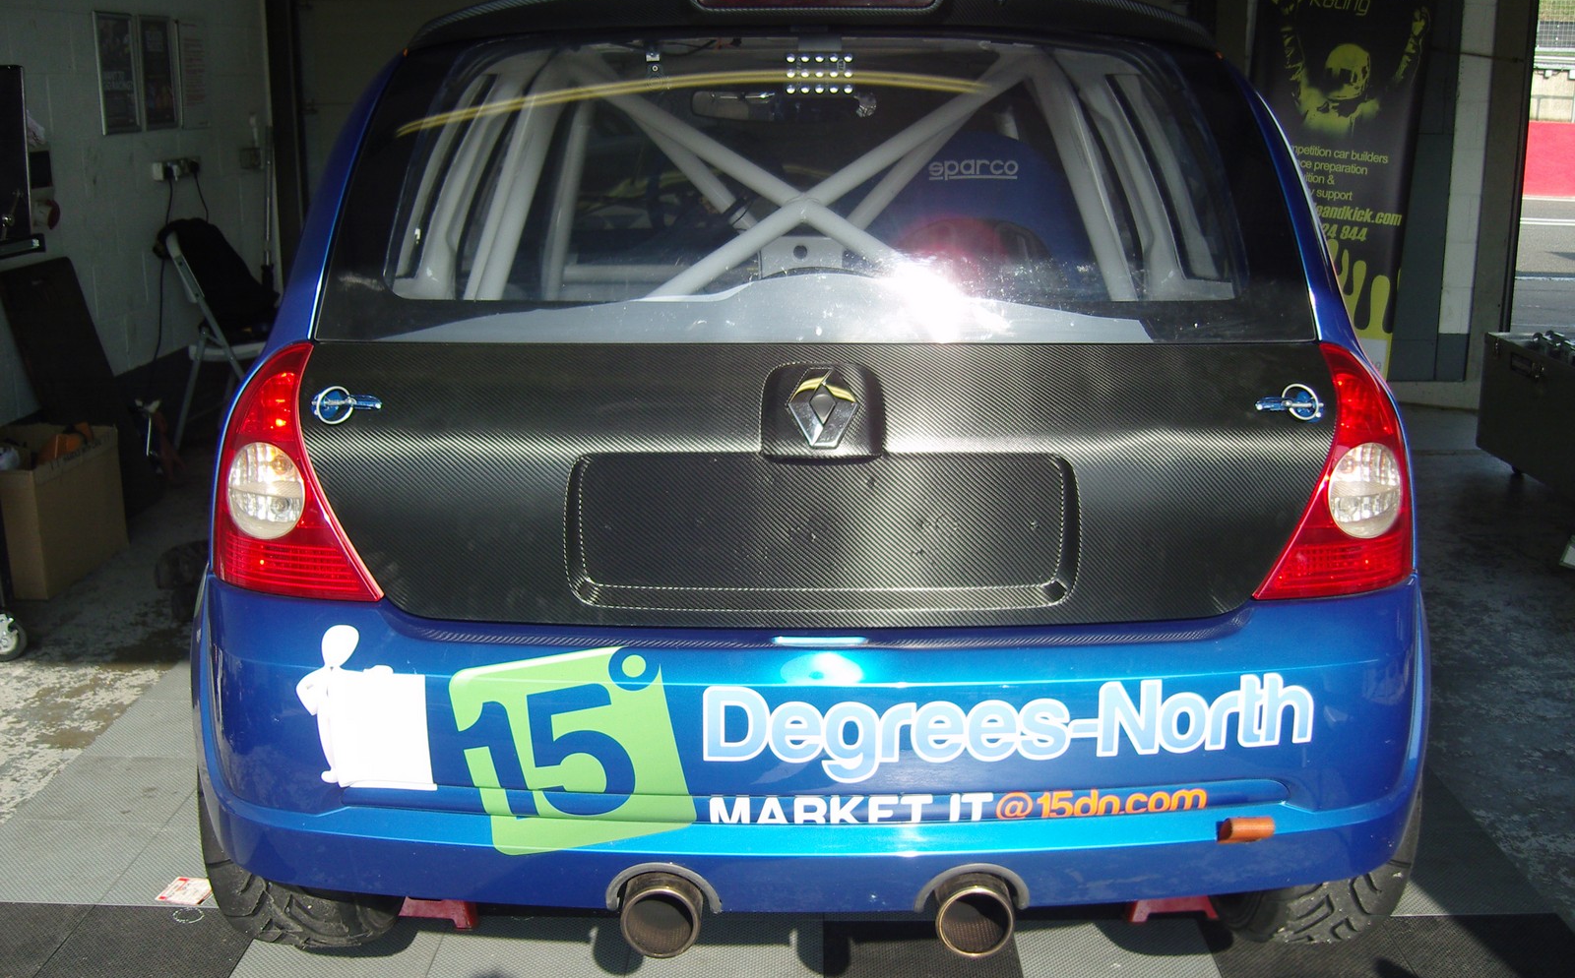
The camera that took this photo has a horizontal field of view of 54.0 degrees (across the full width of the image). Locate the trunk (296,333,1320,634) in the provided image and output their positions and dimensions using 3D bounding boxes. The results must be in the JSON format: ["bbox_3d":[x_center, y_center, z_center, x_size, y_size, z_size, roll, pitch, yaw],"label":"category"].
[{"bbox_3d":[0.032,-0.011,1.734,1.150,0.320,0.160,0,6,0],"label":"trunk"}]

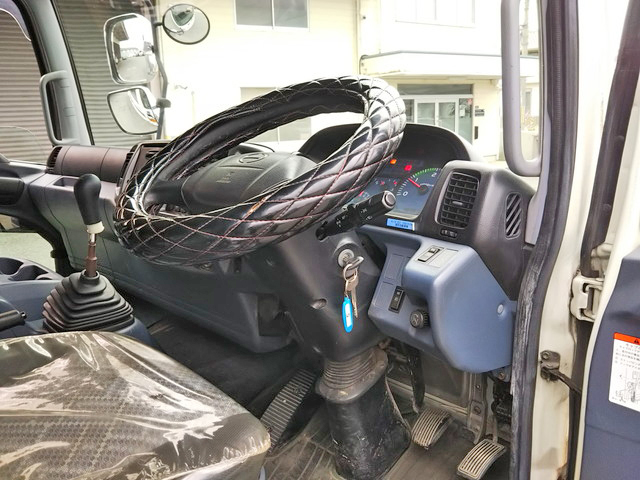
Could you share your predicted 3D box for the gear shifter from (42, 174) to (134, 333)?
[{"bbox_3d":[-0.478,0.031,1.135,0.140,0.300,0.150,10,16,44],"label":"gear shifter"}]

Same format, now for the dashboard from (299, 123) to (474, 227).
[{"bbox_3d":[0.144,-0.137,1.103,0.390,0.190,0.150,10,9,44],"label":"dashboard"}]

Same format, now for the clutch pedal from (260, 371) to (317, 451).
[{"bbox_3d":[-0.086,0.445,1.442,0.080,0.045,0.230,10,56,44],"label":"clutch pedal"}]

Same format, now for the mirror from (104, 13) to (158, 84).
[{"bbox_3d":[-0.872,-0.886,2.566,0.210,0.310,0.070,3,18,19],"label":"mirror"}]

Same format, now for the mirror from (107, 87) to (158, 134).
[{"bbox_3d":[-0.881,-0.608,2.606,0.210,0.190,0.070,3,21,19],"label":"mirror"}]

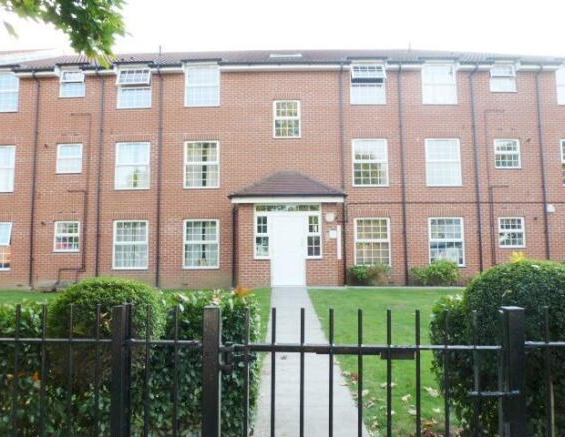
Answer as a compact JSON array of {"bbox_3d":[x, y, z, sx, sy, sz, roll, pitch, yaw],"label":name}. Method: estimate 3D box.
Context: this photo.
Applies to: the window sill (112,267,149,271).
[{"bbox_3d":[-4.919,1.635,13.148,1.194,0.090,0.130,-1,-5,1],"label":"window sill"}]

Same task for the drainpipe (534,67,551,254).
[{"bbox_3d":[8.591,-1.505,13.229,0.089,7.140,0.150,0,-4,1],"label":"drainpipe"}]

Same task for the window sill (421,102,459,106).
[{"bbox_3d":[5.259,-3.813,13.521,1.182,0.084,0.130,0,-4,1],"label":"window sill"}]

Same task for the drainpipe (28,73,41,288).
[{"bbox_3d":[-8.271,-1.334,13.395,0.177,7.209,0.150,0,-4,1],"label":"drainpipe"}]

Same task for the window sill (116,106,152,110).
[{"bbox_3d":[-4.948,-3.704,13.606,1.185,0.090,0.130,-1,-5,1],"label":"window sill"}]

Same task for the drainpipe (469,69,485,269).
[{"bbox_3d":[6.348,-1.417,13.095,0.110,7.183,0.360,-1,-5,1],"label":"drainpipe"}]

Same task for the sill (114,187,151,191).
[{"bbox_3d":[-4.929,-0.973,13.371,1.204,0.090,0.130,-1,-5,1],"label":"sill"}]

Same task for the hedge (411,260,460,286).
[{"bbox_3d":[4.718,1.702,12.575,1.493,0.877,0.800,-1,-5,1],"label":"hedge"}]

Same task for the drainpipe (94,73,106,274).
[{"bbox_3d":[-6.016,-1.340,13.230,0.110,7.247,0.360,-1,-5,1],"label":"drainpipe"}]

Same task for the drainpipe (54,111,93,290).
[{"bbox_3d":[-6.891,-0.655,13.328,0.968,5.802,0.150,0,-4,1],"label":"drainpipe"}]

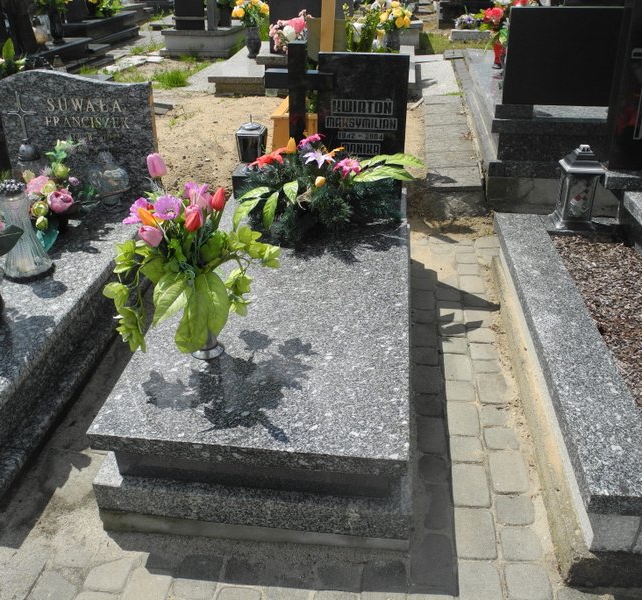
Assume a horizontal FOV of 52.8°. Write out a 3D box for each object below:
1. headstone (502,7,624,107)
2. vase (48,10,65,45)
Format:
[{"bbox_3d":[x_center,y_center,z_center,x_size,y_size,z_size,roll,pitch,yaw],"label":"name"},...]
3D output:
[{"bbox_3d":[1.293,-1.273,3.405,0.625,0.480,0.081,4,27,6],"label":"headstone"},{"bbox_3d":[-2.739,-2.821,6.700,0.150,0.310,0.150,4,27,6],"label":"vase"}]

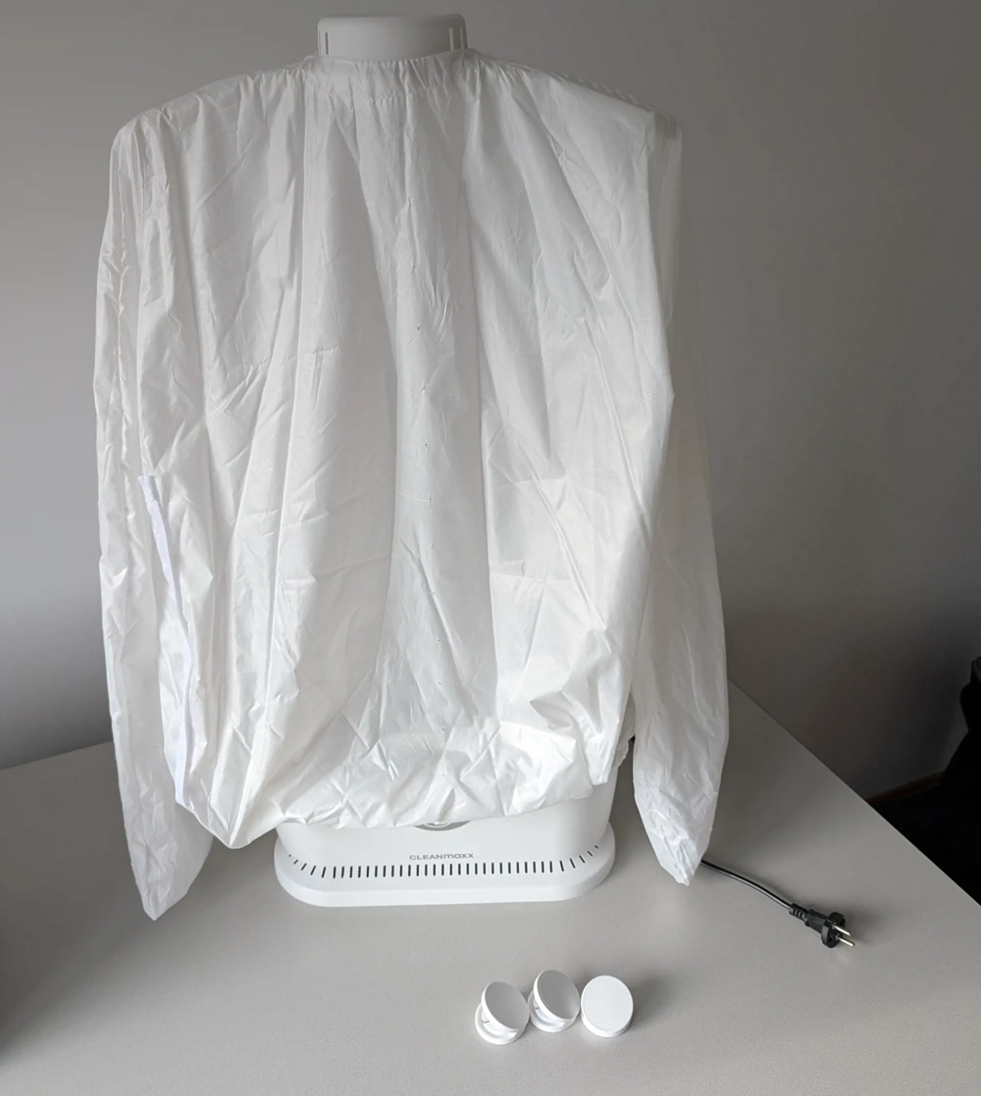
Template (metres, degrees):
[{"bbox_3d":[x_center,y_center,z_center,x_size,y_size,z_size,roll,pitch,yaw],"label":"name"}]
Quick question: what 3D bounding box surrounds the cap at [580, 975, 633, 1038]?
[{"bbox_3d":[0.115,0.449,0.891,0.050,0.035,0.051,5,29,12],"label":"cap"}]

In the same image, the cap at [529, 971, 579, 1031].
[{"bbox_3d":[0.063,0.446,0.897,0.051,0.038,0.050,1,28,5],"label":"cap"}]

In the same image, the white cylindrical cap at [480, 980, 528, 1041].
[{"bbox_3d":[0.012,0.452,0.888,0.051,0.038,0.050,0,28,4],"label":"white cylindrical cap"}]

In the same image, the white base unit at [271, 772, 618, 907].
[{"bbox_3d":[-0.056,0.293,1.054,0.410,0.165,0.158,-2,28,0],"label":"white base unit"}]

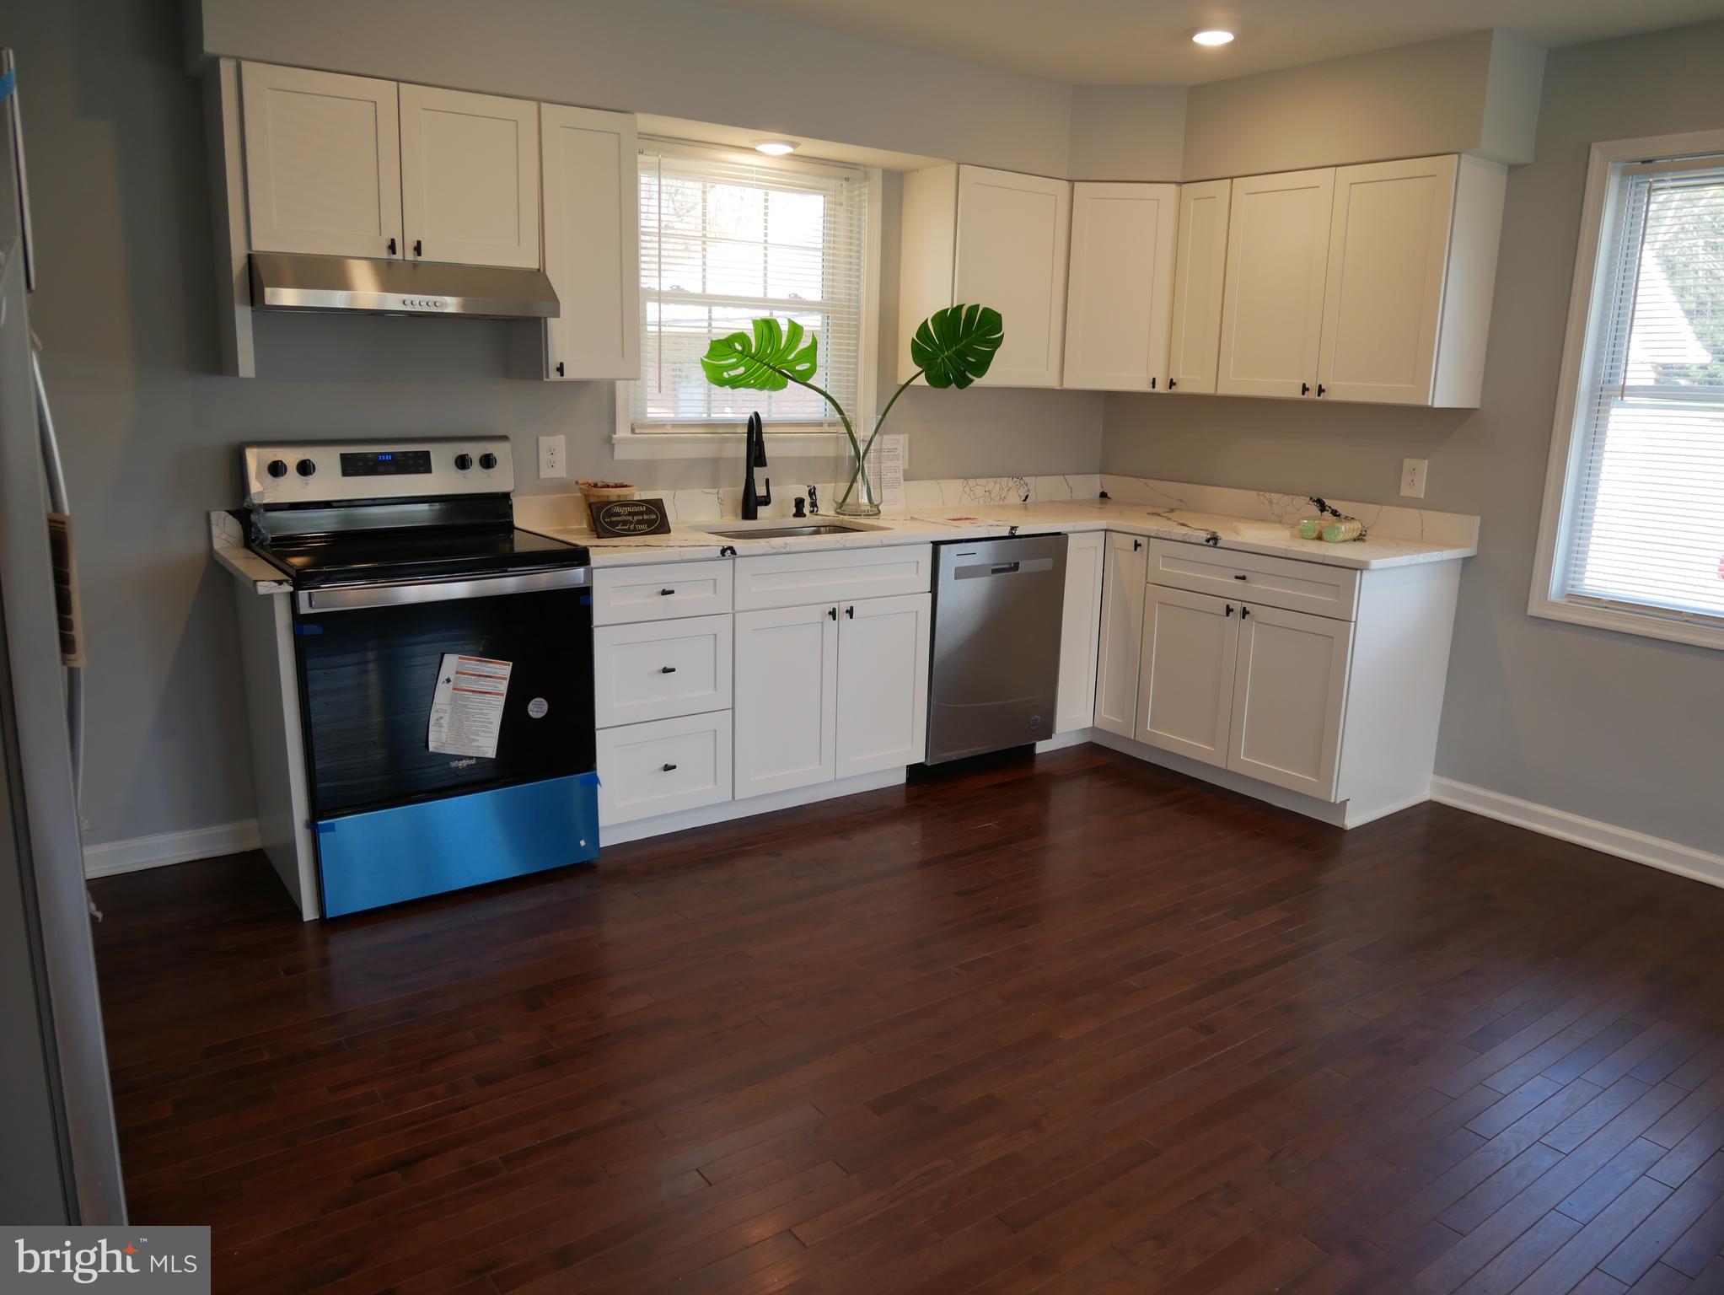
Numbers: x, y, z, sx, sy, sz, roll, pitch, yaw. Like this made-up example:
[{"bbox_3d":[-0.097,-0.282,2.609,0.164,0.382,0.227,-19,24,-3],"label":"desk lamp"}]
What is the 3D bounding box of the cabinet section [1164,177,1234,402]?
[{"bbox_3d":[1.351,-1.318,4.444,0.318,0.763,0.229,-7,15,-35],"label":"cabinet section"}]

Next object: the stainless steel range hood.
[{"bbox_3d":[-1.255,-0.962,3.226,0.757,0.143,0.484,-8,15,-35],"label":"stainless steel range hood"}]

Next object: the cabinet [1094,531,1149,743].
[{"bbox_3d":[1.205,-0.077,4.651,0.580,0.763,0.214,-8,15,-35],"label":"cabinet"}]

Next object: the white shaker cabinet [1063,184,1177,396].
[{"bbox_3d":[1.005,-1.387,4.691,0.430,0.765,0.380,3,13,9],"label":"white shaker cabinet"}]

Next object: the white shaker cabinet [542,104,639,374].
[{"bbox_3d":[-0.878,-1.184,3.593,0.300,0.747,0.321,-8,16,-35],"label":"white shaker cabinet"}]

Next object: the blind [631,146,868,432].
[{"bbox_3d":[-0.379,-1.215,4.168,0.940,0.899,0.050,-8,16,-35],"label":"blind"}]

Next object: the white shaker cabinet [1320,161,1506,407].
[{"bbox_3d":[1.788,-1.177,3.897,0.325,0.765,0.423,-8,15,-35],"label":"white shaker cabinet"}]

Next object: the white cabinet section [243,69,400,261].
[{"bbox_3d":[-1.425,-1.236,3.115,0.381,0.455,0.318,-7,15,-35],"label":"white cabinet section"}]

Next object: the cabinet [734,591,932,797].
[{"bbox_3d":[-0.263,0.083,4.164,0.769,0.615,0.617,-8,16,-35],"label":"cabinet"}]

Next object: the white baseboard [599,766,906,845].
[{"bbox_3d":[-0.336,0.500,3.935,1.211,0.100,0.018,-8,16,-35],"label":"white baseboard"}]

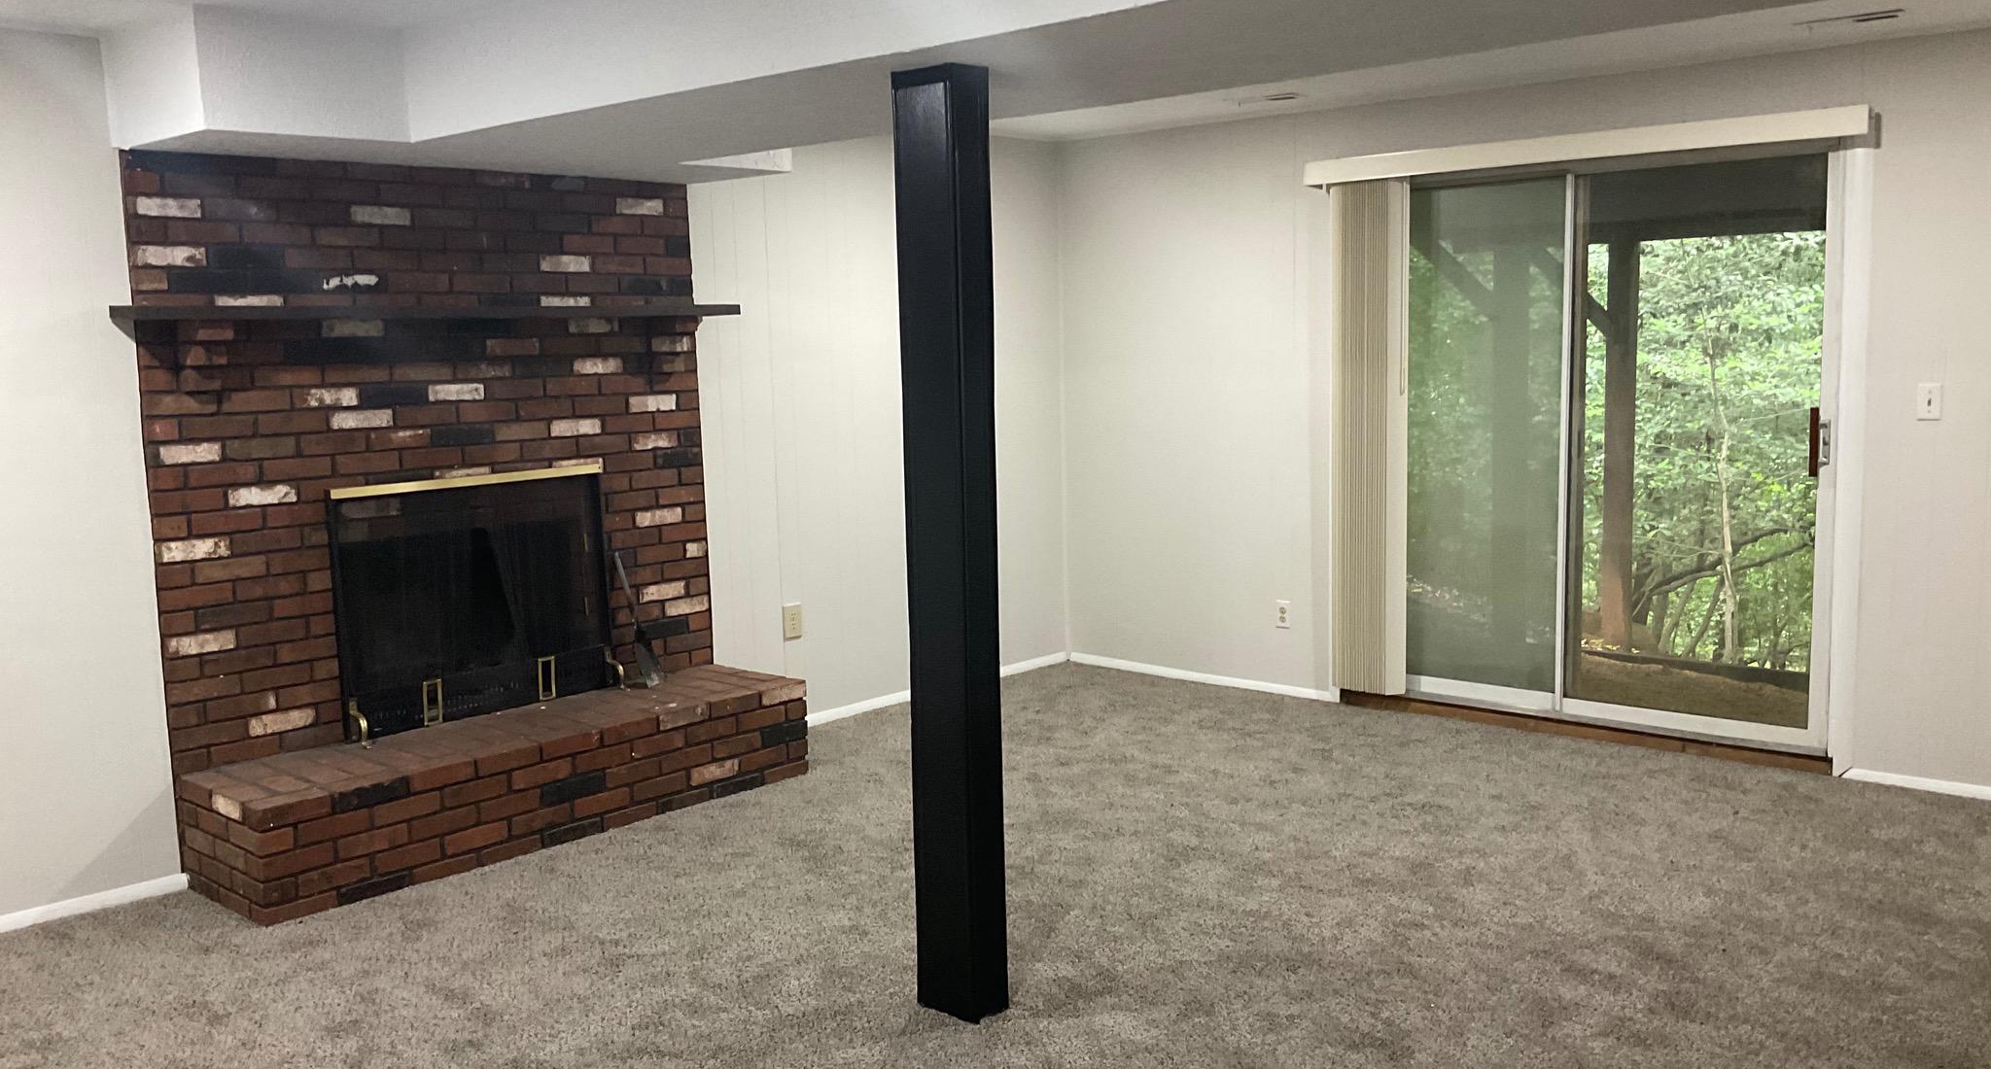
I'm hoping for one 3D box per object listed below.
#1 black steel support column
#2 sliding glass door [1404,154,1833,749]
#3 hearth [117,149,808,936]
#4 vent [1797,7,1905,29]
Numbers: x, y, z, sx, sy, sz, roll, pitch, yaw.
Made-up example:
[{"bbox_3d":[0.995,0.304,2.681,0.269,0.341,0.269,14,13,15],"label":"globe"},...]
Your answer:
[{"bbox_3d":[-0.093,0.043,3.628,0.180,2.052,0.112,5,9,42],"label":"black steel support column"},{"bbox_3d":[2.065,-0.318,5.979,1.763,1.995,0.105,5,9,42],"label":"sliding glass door"},{"bbox_3d":[-1.494,-0.107,5.160,0.562,2.055,1.928,5,9,42],"label":"hearth"},{"bbox_3d":[2.439,-1.470,4.748,0.296,0.026,0.142,5,9,42],"label":"vent"}]

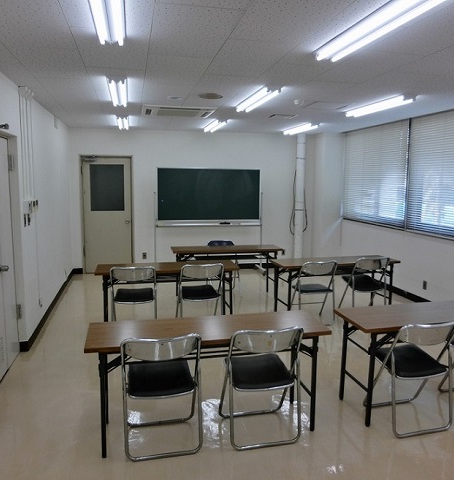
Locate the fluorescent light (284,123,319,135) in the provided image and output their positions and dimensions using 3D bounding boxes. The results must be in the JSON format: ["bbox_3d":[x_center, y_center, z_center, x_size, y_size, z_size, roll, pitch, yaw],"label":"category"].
[{"bbox_3d":[1.095,-1.674,6.631,0.170,0.085,1.220,-1,8,-12],"label":"fluorescent light"}]

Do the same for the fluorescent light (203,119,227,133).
[{"bbox_3d":[-0.185,-1.647,6.332,0.170,0.085,1.220,-1,8,-12],"label":"fluorescent light"}]

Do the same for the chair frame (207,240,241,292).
[{"bbox_3d":[-0.026,0.408,6.397,0.450,0.770,0.500,-1,8,-12],"label":"chair frame"}]

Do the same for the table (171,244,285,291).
[{"bbox_3d":[-0.012,0.465,6.316,1.504,0.695,0.450,-1,8,-10],"label":"table"}]

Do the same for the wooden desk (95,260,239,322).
[{"bbox_3d":[-0.649,0.643,4.949,1.504,0.695,0.450,-1,8,-11],"label":"wooden desk"}]

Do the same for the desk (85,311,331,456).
[{"bbox_3d":[-0.118,0.920,2.946,1.504,0.695,0.450,-1,8,-13],"label":"desk"}]

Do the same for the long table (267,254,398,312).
[{"bbox_3d":[1.310,0.596,5.389,1.500,0.700,0.450,-1,8,-14],"label":"long table"}]

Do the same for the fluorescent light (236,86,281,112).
[{"bbox_3d":[0.297,-1.414,4.535,0.170,0.062,1.250,-1,8,-12],"label":"fluorescent light"}]

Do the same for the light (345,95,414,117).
[{"bbox_3d":[1.531,-1.384,4.556,0.170,0.085,1.220,-1,8,-12],"label":"light"}]

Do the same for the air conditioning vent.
[{"bbox_3d":[-0.606,-1.557,5.419,0.860,0.045,0.850,-1,8,-12],"label":"air conditioning vent"}]

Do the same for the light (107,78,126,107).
[{"bbox_3d":[-1.030,-1.389,4.250,0.170,0.062,1.250,-1,8,-12],"label":"light"}]

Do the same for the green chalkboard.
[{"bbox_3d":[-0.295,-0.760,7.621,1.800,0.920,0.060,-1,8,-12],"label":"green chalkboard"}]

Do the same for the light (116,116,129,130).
[{"bbox_3d":[-1.518,-1.700,6.506,0.170,0.062,1.250,-1,8,-12],"label":"light"}]

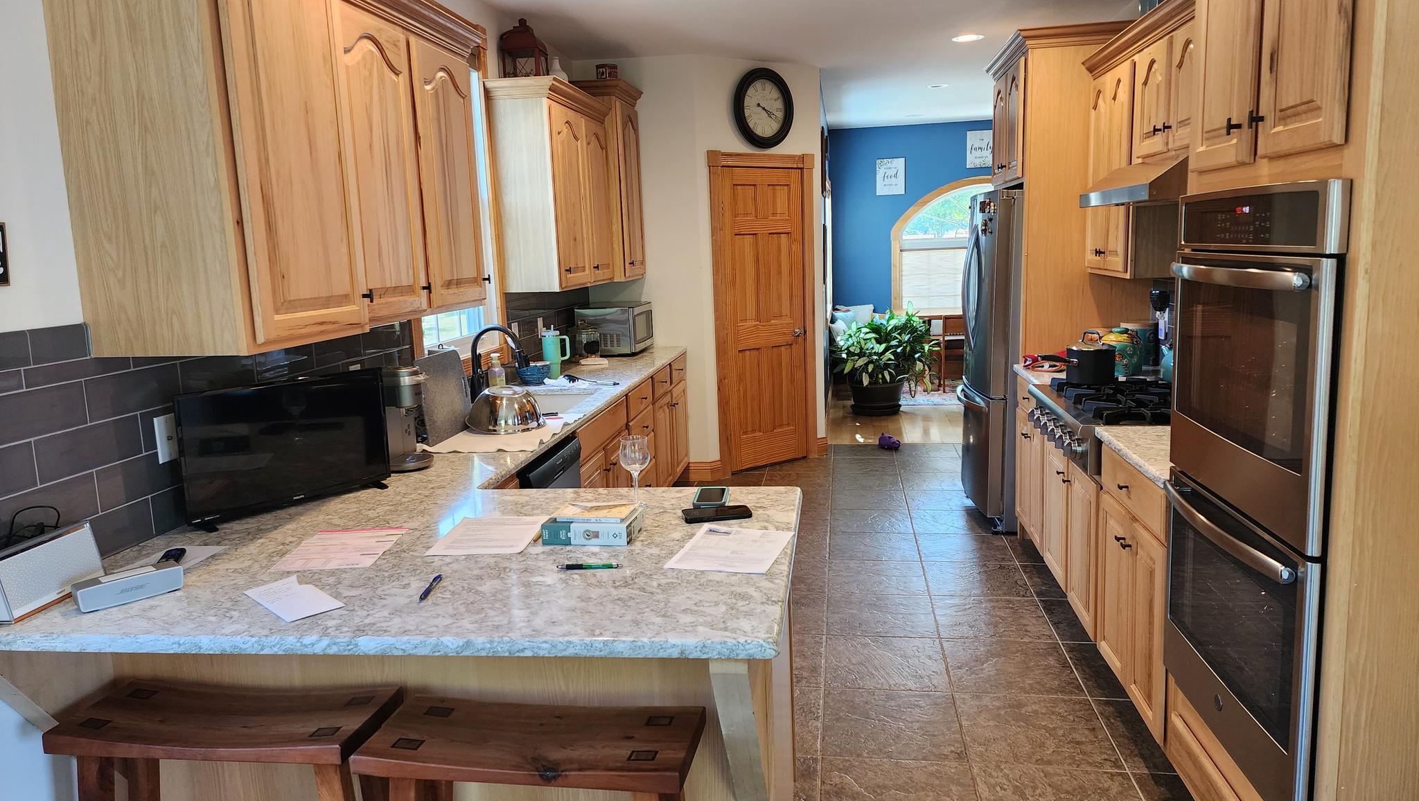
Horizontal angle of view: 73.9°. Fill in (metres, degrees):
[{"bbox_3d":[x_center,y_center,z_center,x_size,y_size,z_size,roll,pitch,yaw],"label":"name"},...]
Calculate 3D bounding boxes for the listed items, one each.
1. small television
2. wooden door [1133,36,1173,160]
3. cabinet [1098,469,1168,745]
[{"bbox_3d":[-1.119,0.119,2.515,0.120,0.345,0.555,5,12,38],"label":"small television"},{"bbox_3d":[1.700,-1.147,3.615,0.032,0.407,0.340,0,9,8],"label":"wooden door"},{"bbox_3d":[1.587,0.581,2.865,0.588,0.665,0.715,-1,9,8],"label":"cabinet"}]

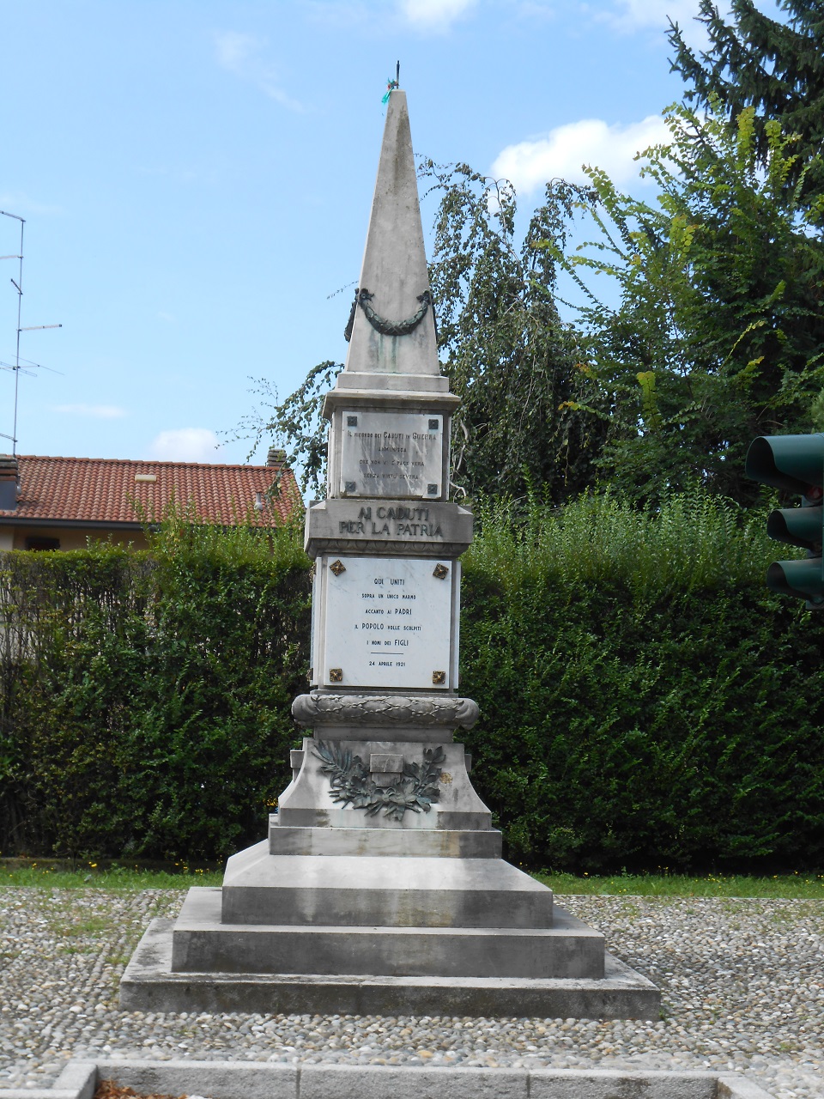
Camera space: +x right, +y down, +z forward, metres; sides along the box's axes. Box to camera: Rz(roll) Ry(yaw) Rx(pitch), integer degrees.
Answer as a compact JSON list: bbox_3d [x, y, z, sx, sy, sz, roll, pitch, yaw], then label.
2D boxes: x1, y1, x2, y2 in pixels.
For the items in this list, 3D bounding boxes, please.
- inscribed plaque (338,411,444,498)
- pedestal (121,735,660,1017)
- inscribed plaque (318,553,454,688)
[{"bbox_3d":[-0.120,-0.564,10.658,0.603,0.503,0.035,2,-5,-5],"label":"inscribed plaque"},{"bbox_3d":[-0.206,1.861,10.771,2.810,1.399,2.969,2,-5,-5],"label":"pedestal"},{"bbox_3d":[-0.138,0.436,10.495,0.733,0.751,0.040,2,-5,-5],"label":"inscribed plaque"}]

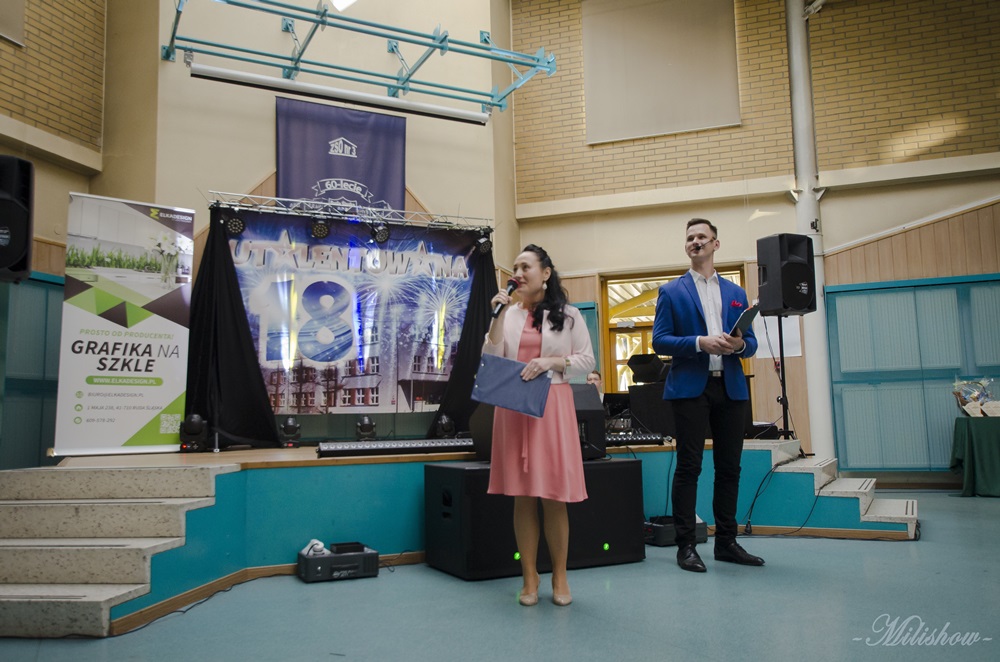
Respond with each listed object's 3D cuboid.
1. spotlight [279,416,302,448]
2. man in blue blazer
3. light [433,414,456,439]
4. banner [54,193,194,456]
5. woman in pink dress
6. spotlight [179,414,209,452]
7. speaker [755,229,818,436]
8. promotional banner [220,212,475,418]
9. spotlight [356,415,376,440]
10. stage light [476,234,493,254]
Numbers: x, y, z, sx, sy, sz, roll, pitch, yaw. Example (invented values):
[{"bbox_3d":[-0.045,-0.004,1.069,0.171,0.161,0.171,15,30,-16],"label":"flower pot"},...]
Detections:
[{"bbox_3d":[-1.938,0.929,7.691,0.200,0.300,0.190,2,-7,-28],"label":"spotlight"},{"bbox_3d":[1.107,0.312,4.601,0.580,1.894,0.420,-1,-6,0],"label":"man in blue blazer"},{"bbox_3d":[-0.547,0.980,8.429,0.200,0.300,0.190,2,-7,-28],"label":"light"},{"bbox_3d":[-3.072,-0.045,6.896,1.043,2.110,0.120,4,-8,-39],"label":"banner"},{"bbox_3d":[0.168,0.393,3.779,0.500,1.594,0.400,-3,-6,16],"label":"woman in pink dress"},{"bbox_3d":[-2.584,0.858,7.011,0.230,0.320,0.200,2,-7,-28],"label":"spotlight"},{"bbox_3d":[2.342,0.068,6.787,0.460,1.761,0.460,0,-6,-10],"label":"speaker"},{"bbox_3d":[-1.372,-0.172,8.354,2.800,1.990,0.050,2,-7,-28],"label":"promotional banner"},{"bbox_3d":[-1.290,0.953,8.035,0.200,0.300,0.190,2,-7,-28],"label":"spotlight"},{"bbox_3d":[-0.166,-0.939,8.920,0.180,0.240,0.200,1,-7,-17],"label":"stage light"}]

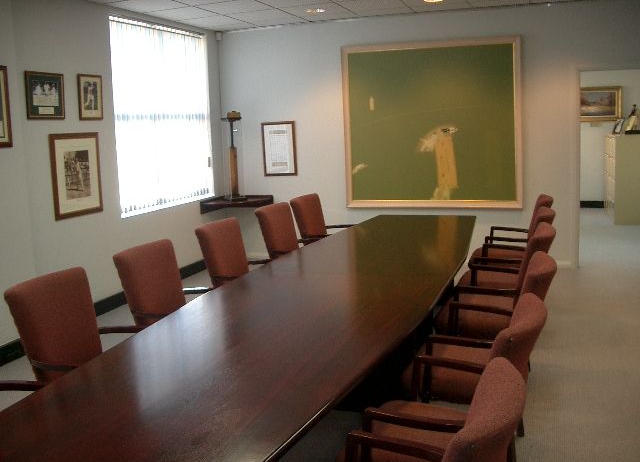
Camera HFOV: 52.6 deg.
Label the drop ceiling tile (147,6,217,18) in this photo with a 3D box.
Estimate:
[{"bbox_3d":[-1.356,-2.128,6.327,0.582,0.020,0.600,1,10,19],"label":"drop ceiling tile"}]

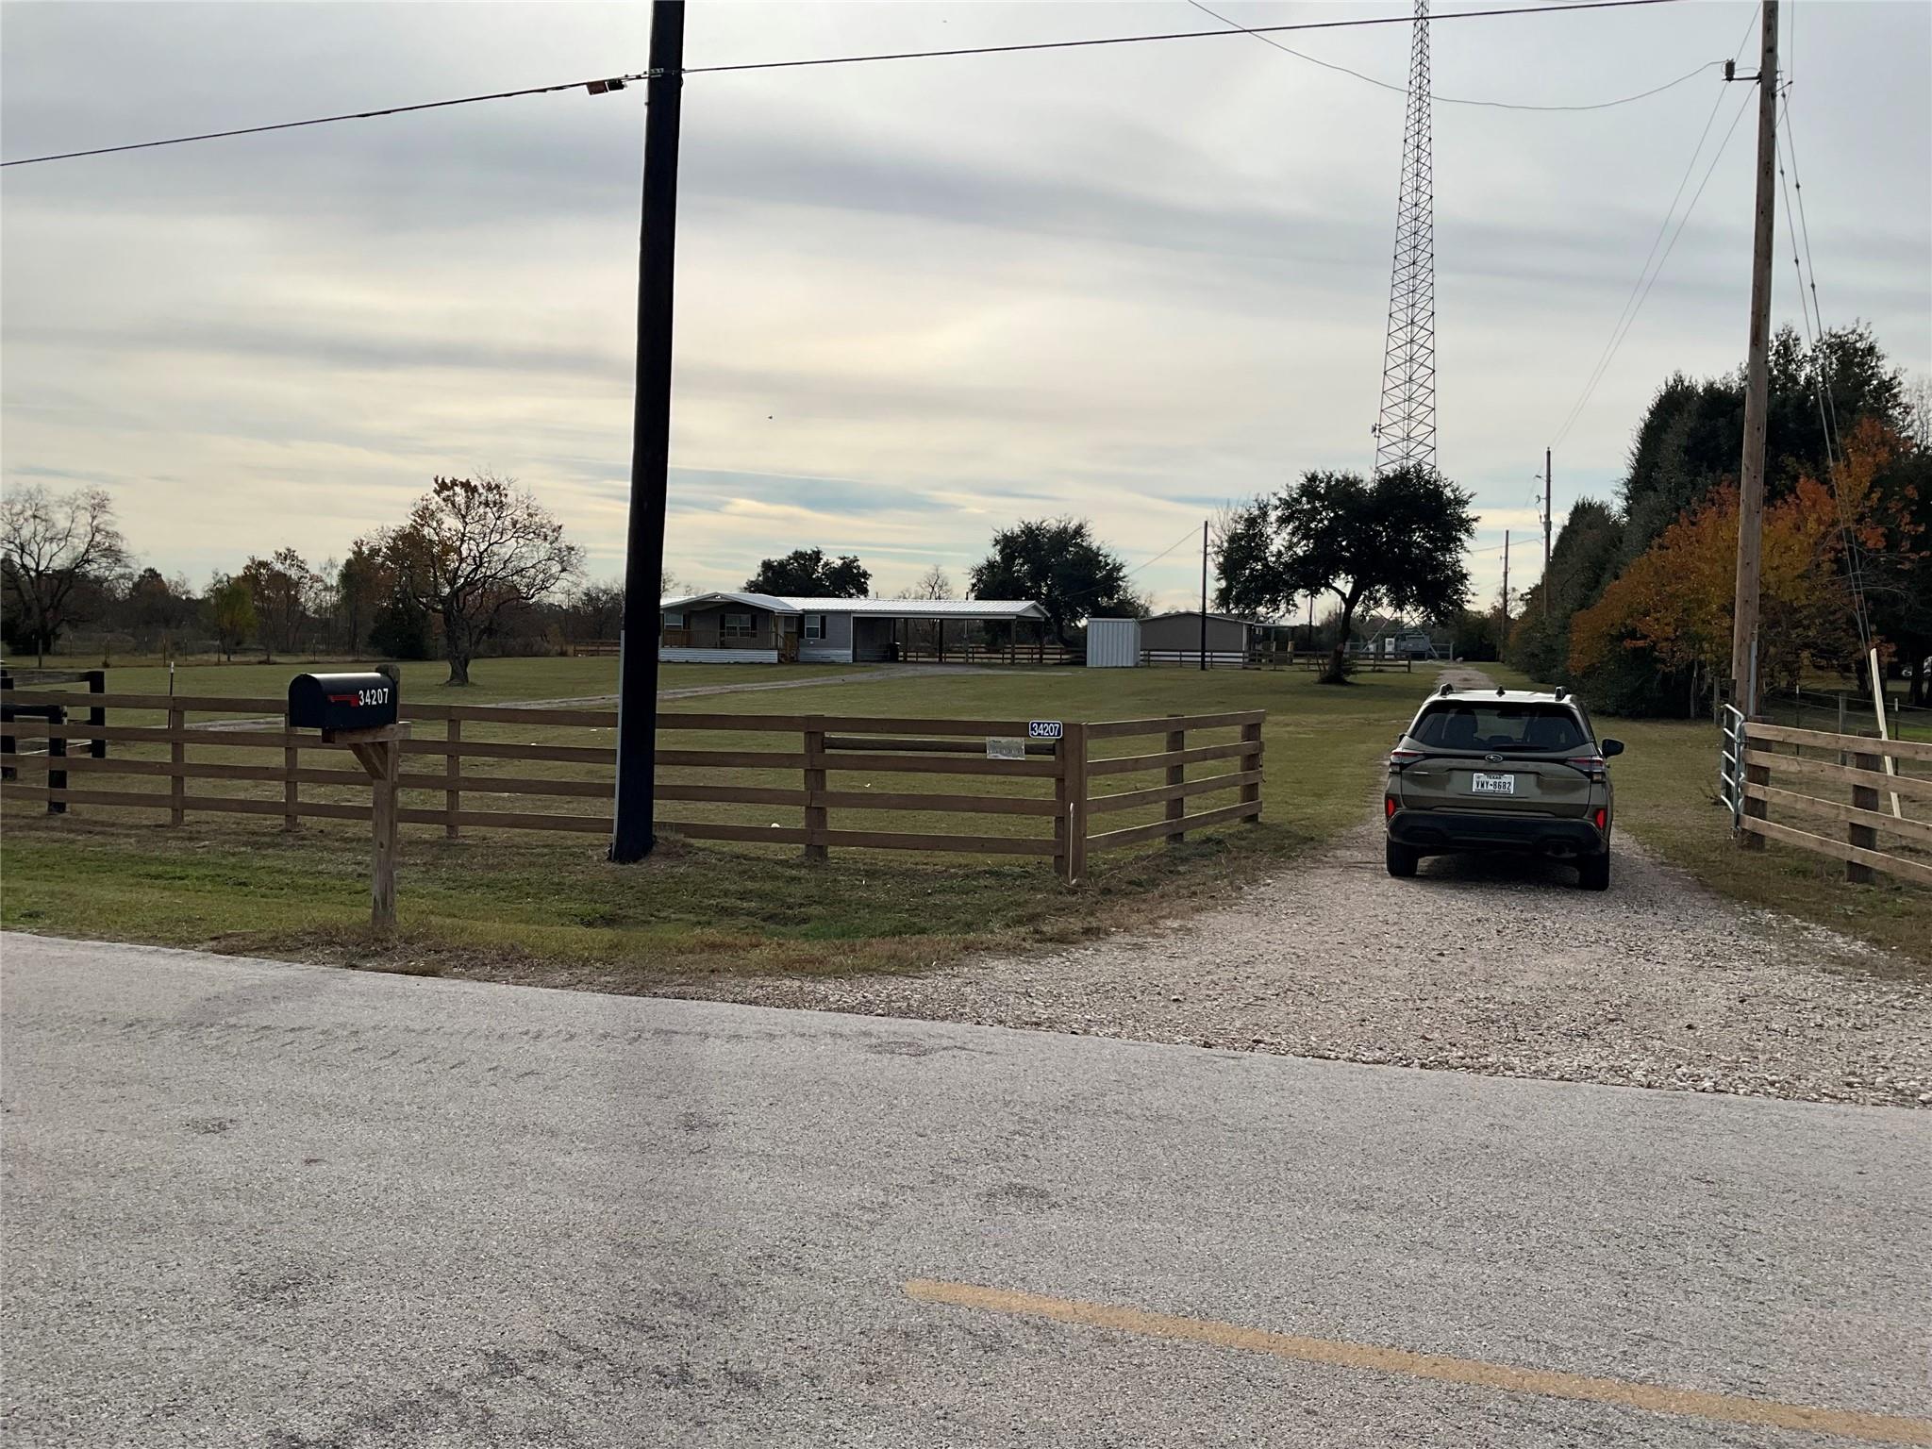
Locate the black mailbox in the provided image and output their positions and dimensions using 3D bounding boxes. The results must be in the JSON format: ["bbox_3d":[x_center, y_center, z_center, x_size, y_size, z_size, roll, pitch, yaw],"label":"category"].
[{"bbox_3d":[-3.356,-0.134,8.745,0.223,0.284,0.563,2,3,21],"label":"black mailbox"}]

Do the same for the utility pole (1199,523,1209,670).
[{"bbox_3d":[16.287,-8.781,110.271,0.280,10.150,0.280,1,3,0],"label":"utility pole"}]

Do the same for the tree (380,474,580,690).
[{"bbox_3d":[-16.593,-4.975,55.000,7.000,7.100,6.600,1,3,0],"label":"tree"}]

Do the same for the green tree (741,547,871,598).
[{"bbox_3d":[-13.846,-10.368,140.259,10.800,9.700,10.500,1,3,0],"label":"green tree"}]

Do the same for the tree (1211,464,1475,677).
[{"bbox_3d":[17.825,-7.088,76.000,11.800,9.900,11.000,1,3,0],"label":"tree"}]

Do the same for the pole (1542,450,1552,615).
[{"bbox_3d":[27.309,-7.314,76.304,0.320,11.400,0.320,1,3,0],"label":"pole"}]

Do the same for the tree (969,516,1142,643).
[{"bbox_3d":[7.655,-11.886,142.331,14.600,12.400,14.000,1,3,0],"label":"tree"}]

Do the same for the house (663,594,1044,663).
[{"bbox_3d":[-7.463,-6.035,101.532,23.900,4.300,9.500,2,3,16],"label":"house"}]

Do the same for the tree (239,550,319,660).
[{"bbox_3d":[-40.405,-7.015,95.181,4.700,6.800,4.700,1,3,0],"label":"tree"}]

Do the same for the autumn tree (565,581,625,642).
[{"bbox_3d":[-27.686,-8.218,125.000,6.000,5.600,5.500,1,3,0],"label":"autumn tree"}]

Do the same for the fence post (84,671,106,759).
[{"bbox_3d":[-11.378,-0.109,21.200,0.145,1.200,0.145,2,3,16],"label":"fence post"}]

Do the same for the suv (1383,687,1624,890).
[{"bbox_3d":[5.100,0.456,15.300,1.860,1.710,4.650,2,3,21],"label":"suv"}]

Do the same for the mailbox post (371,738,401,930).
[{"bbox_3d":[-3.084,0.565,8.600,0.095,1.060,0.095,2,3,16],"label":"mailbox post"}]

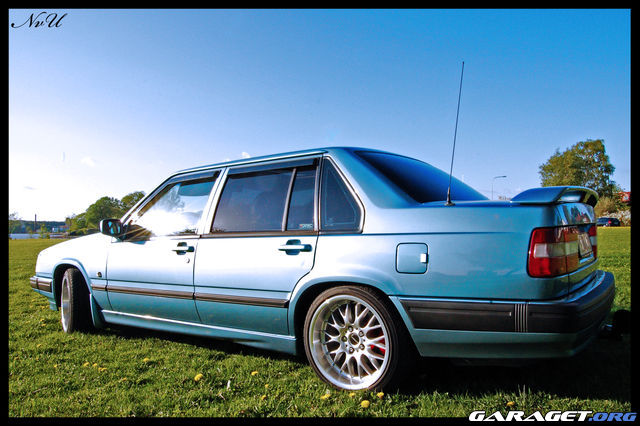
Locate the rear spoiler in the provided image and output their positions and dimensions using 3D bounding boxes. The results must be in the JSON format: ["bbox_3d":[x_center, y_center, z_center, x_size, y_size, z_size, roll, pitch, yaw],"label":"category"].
[{"bbox_3d":[1.368,-0.083,2.695,0.290,0.105,1.300,-3,-2,34],"label":"rear spoiler"}]

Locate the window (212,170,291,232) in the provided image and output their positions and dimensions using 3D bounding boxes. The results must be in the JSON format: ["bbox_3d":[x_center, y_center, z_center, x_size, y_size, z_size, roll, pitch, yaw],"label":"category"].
[{"bbox_3d":[-0.422,-0.069,3.065,0.610,0.430,0.050,-3,-24,34],"label":"window"}]

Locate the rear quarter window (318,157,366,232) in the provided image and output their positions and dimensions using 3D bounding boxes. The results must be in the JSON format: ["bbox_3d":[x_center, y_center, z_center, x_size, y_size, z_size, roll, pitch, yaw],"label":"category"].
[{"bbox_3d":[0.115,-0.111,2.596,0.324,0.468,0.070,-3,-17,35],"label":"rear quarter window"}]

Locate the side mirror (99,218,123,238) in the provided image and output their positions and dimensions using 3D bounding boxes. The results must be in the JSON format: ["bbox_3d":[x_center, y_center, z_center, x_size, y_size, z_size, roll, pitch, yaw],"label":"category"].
[{"bbox_3d":[-1.558,0.117,3.554,0.120,0.135,0.190,-3,-2,34],"label":"side mirror"}]

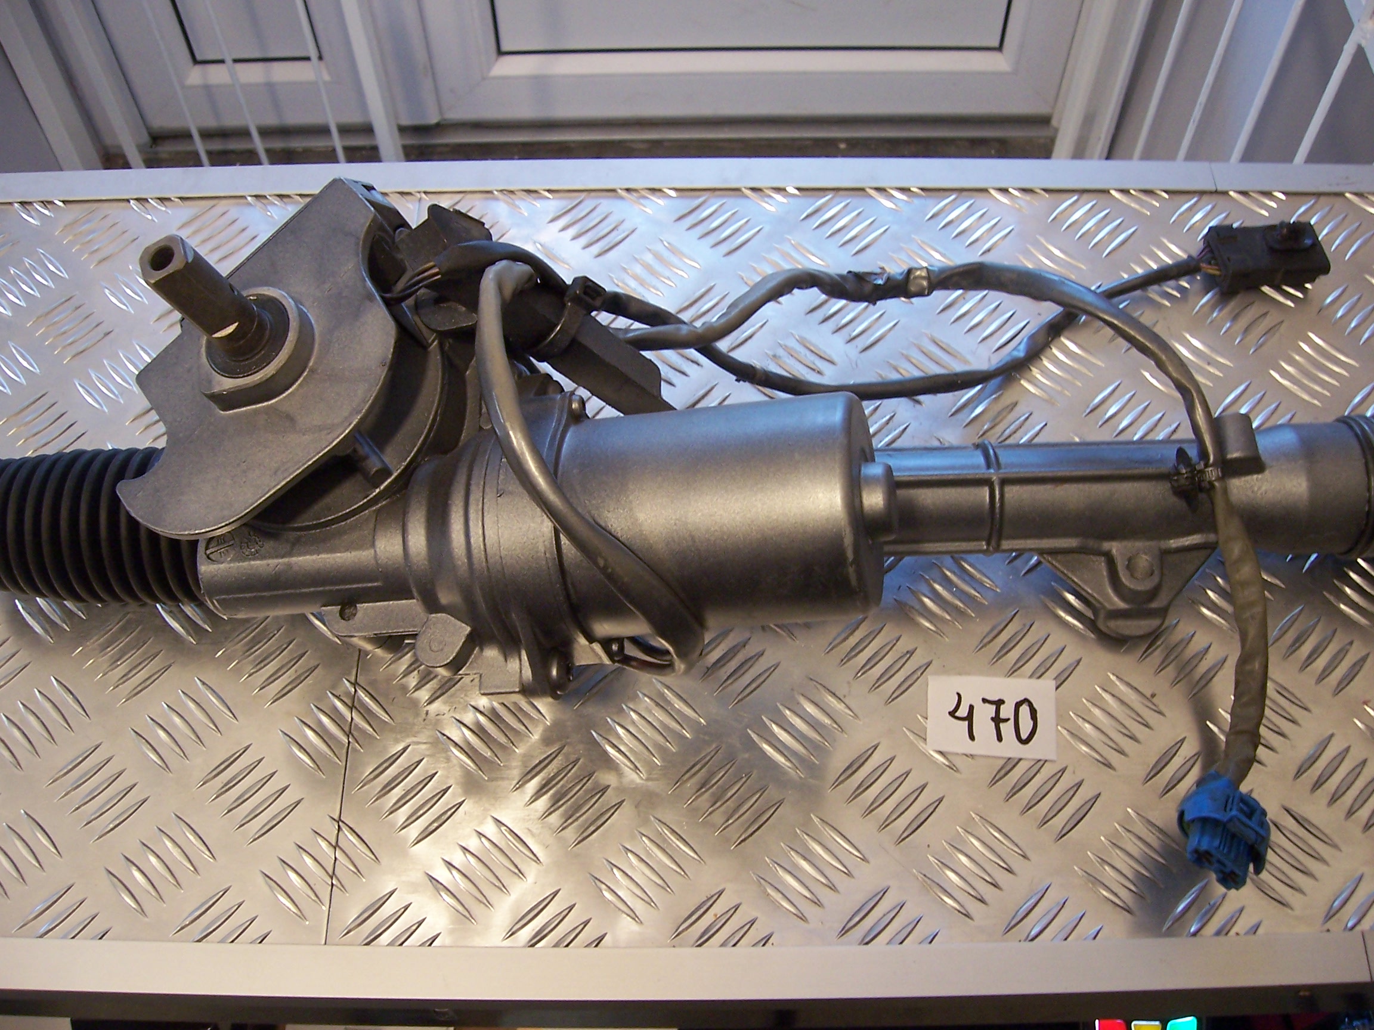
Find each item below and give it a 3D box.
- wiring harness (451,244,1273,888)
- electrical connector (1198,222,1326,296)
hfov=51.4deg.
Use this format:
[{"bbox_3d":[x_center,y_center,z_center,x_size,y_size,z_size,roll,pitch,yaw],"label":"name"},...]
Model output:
[{"bbox_3d":[0.067,-0.013,0.508,0.304,0.105,0.269,0,60,0],"label":"wiring harness"},{"bbox_3d":[0.252,-0.114,0.618,0.046,0.017,0.028,-4,60,-3],"label":"electrical connector"}]

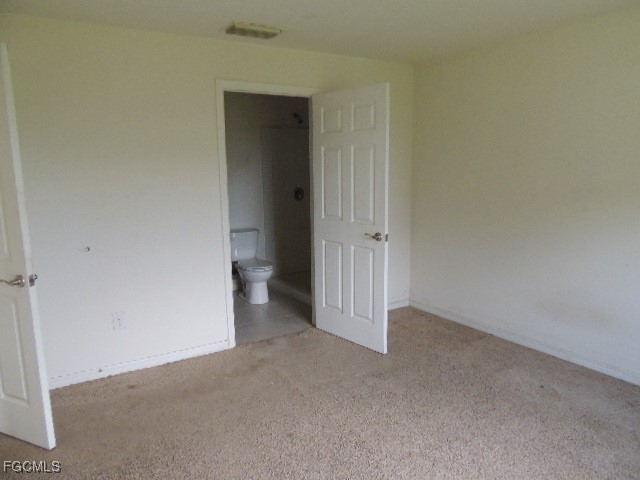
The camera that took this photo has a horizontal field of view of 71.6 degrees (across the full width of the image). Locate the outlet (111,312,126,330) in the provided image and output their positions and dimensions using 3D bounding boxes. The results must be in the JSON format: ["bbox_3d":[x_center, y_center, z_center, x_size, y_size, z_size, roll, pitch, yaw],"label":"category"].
[{"bbox_3d":[-1.446,0.588,3.202,0.075,0.120,0.012,-7,11,-30],"label":"outlet"}]

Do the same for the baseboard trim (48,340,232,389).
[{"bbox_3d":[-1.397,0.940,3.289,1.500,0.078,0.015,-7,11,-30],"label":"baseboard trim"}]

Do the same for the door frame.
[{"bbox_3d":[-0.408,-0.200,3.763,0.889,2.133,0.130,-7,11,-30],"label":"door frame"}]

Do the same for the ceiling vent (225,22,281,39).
[{"bbox_3d":[-0.451,-1.435,3.063,0.350,0.030,0.195,-7,11,-30],"label":"ceiling vent"}]

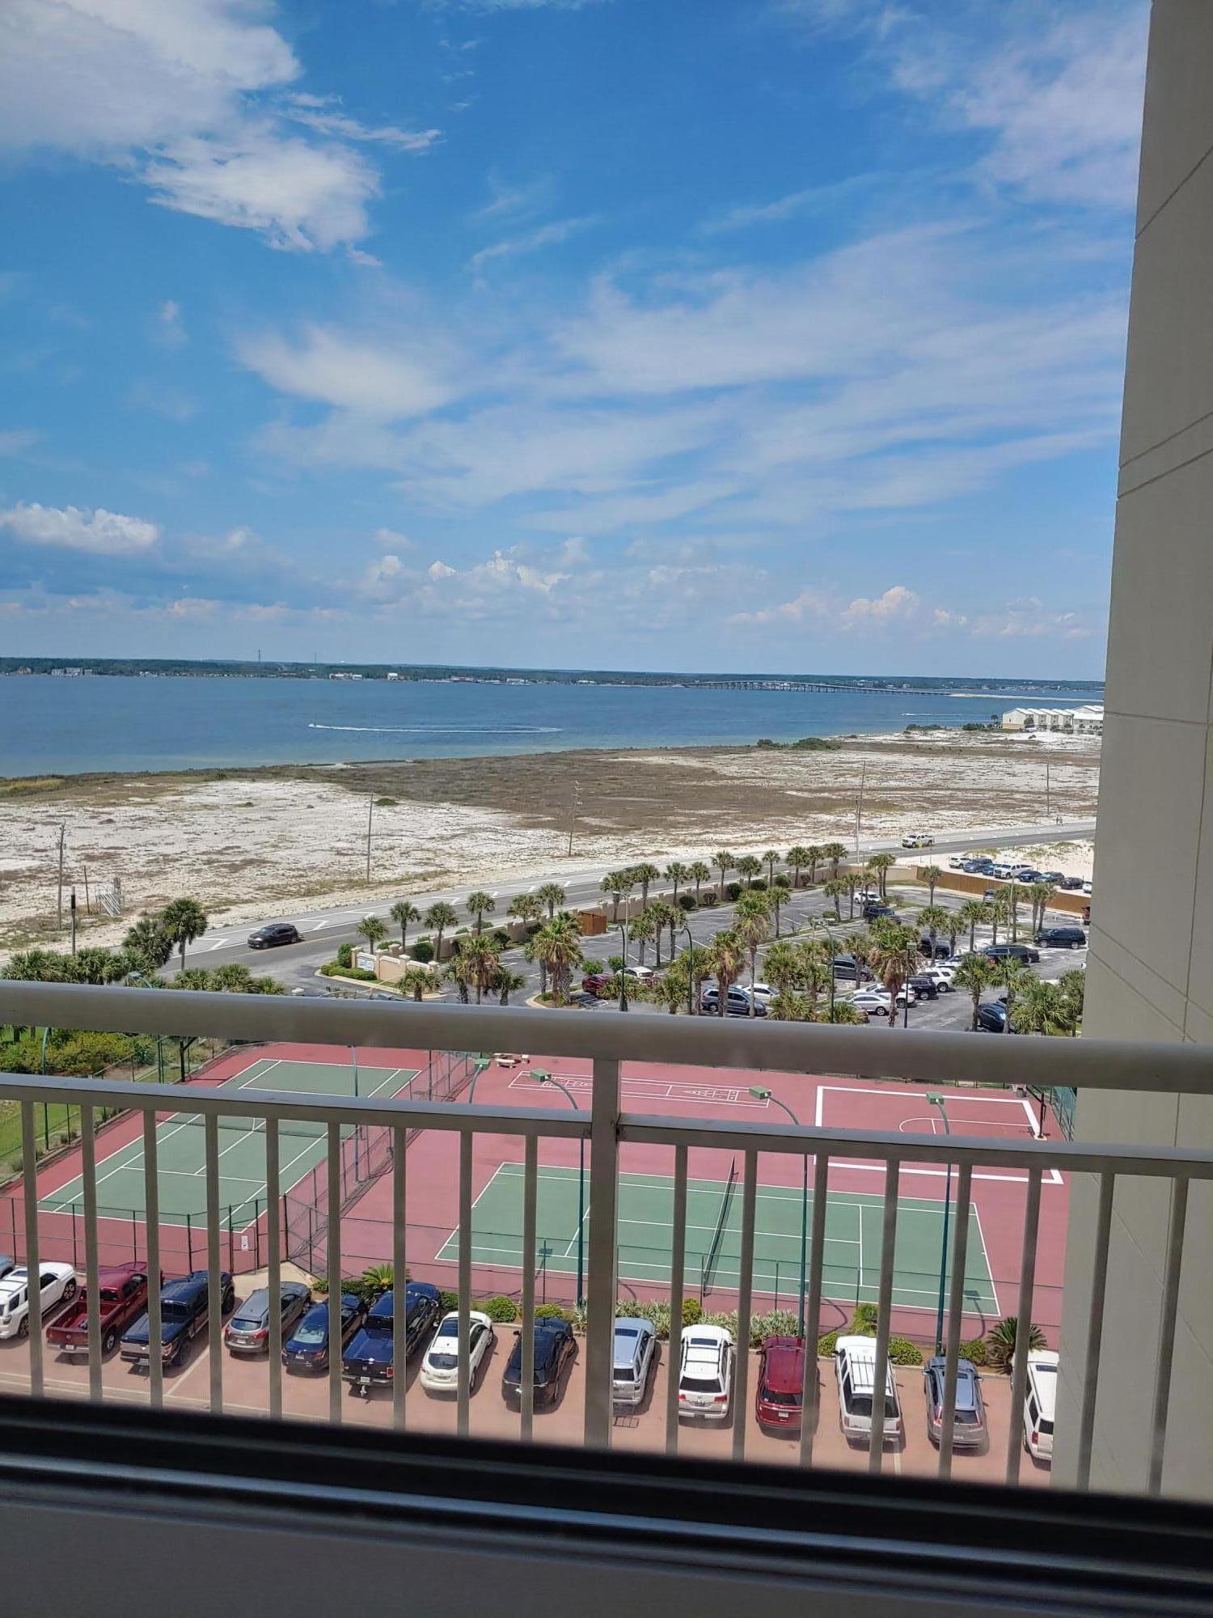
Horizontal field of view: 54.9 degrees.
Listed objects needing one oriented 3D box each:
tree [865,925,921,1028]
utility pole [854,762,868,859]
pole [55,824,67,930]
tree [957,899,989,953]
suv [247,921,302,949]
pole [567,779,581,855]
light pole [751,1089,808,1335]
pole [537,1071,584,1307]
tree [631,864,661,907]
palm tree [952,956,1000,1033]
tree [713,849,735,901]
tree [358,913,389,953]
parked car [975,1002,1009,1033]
[{"bbox_3d":[20.335,12.261,84.046,3.800,8.230,3.800,1,7,0],"label":"tree"},{"bbox_3d":[38.670,-0.289,177.844,1.000,12.600,0.600,1,7,0],"label":"utility pole"},{"bbox_3d":[-52.440,6.560,112.210,1.050,10.650,0.800,-2,7,-25],"label":"pole"},{"bbox_3d":[34.810,11.033,110.488,2.924,5.058,2.924,3,7,18],"label":"tree"},{"bbox_3d":[-31.130,11.834,109.739,1.930,1.730,4.850,6,9,40],"label":"suv"},{"bbox_3d":[-4.412,1.298,159.944,2.200,10.600,0.400,11,9,42],"label":"pole"},{"bbox_3d":[6.736,15.939,46.040,0.650,9.400,2.900,-4,8,-35],"label":"light pole"},{"bbox_3d":[-1.726,15.520,47.614,0.550,9.700,2.400,-6,10,-45],"label":"pole"},{"bbox_3d":[4.198,8.521,123.926,3.092,5.716,3.092,1,7,0],"label":"tree"},{"bbox_3d":[27.240,13.610,86.080,3.540,6.020,3.470,3,7,18],"label":"palm tree"},{"bbox_3d":[13.440,7.600,134.360,2.620,6.120,2.560,2,7,6],"label":"tree"},{"bbox_3d":[-20.240,11.247,101.159,2.730,4.300,2.730,1,7,0],"label":"tree"},{"bbox_3d":[29.310,15.542,86.078,1.850,1.620,4.600,-2,8,-23],"label":"parked car"}]

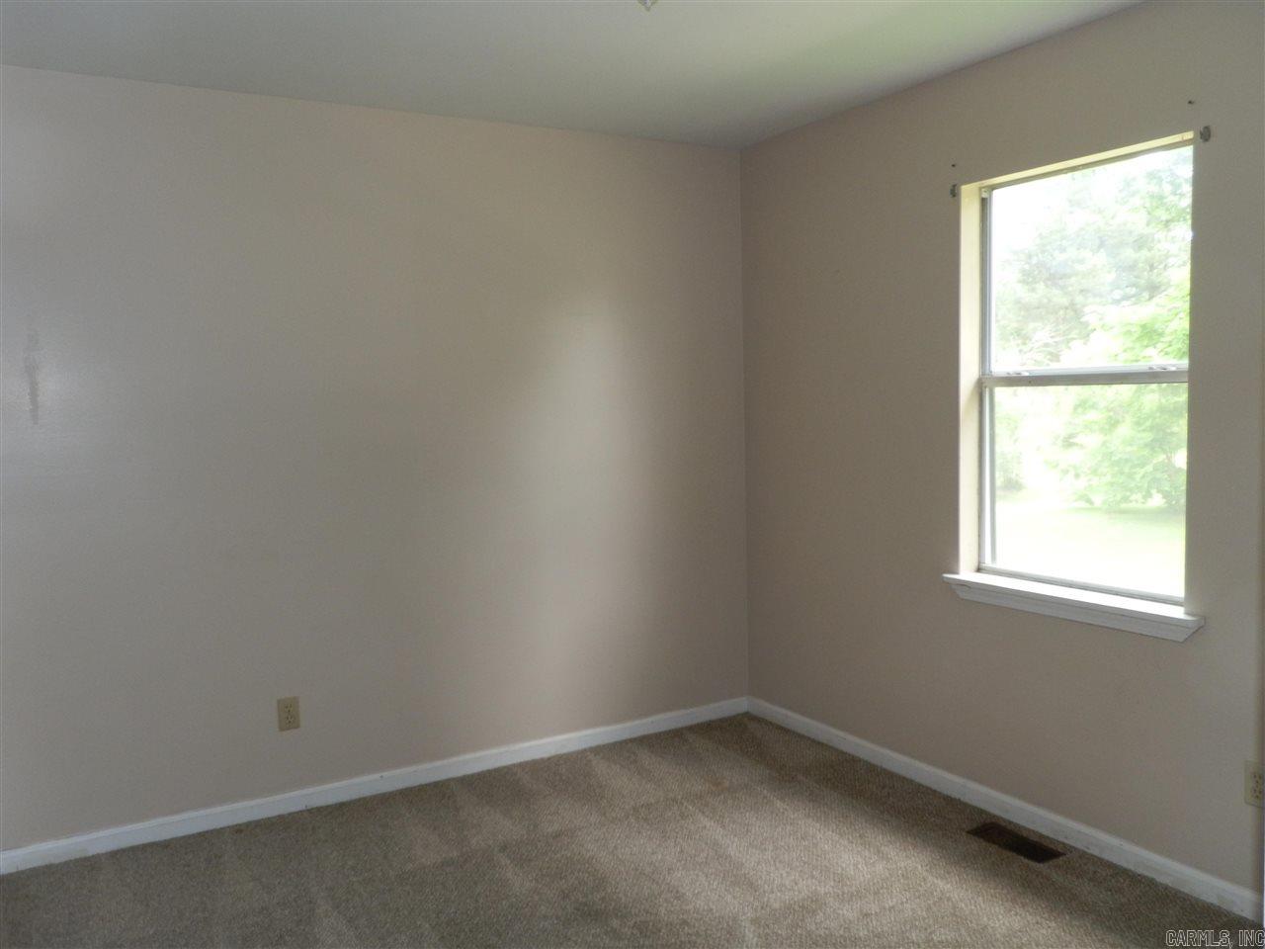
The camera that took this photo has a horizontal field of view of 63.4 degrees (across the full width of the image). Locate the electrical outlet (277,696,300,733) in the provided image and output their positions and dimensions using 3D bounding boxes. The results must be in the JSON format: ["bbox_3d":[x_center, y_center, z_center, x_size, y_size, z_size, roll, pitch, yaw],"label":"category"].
[{"bbox_3d":[-1.190,0.833,3.548,0.072,0.114,0.010,-4,5,-30],"label":"electrical outlet"}]

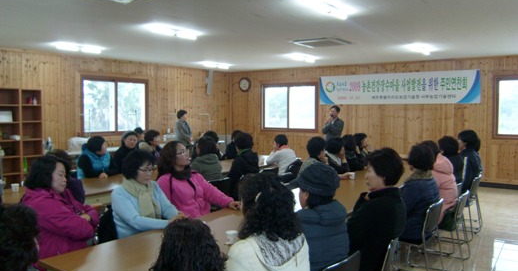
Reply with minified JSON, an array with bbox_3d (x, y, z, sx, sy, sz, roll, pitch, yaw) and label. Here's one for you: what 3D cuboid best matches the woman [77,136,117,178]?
[{"bbox_3d":[-1.842,0.633,5.132,0.750,1.228,0.510,2,4,31],"label":"woman"}]

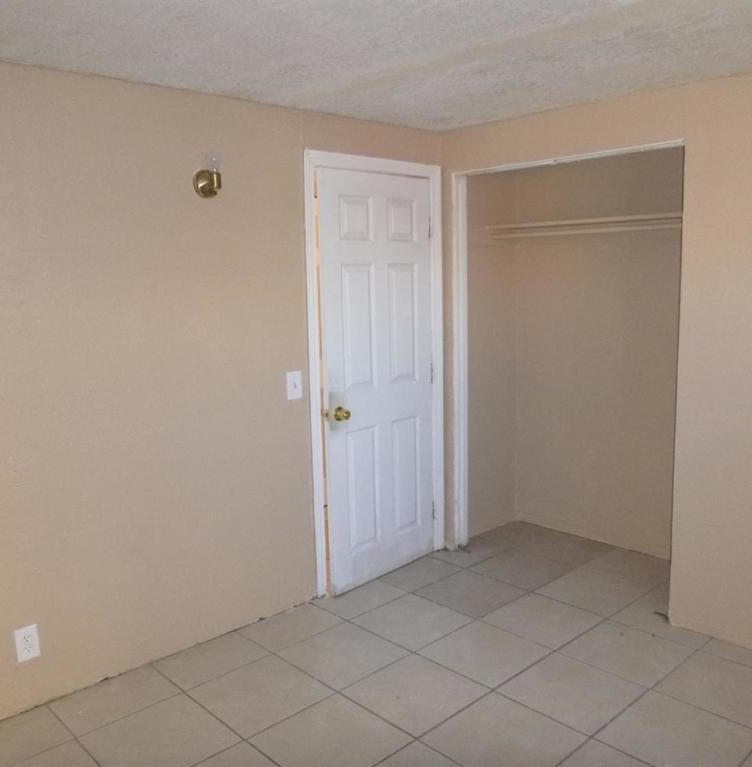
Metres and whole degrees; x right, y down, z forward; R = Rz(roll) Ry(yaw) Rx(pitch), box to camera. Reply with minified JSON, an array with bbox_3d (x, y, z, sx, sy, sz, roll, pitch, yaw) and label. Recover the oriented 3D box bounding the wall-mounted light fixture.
[{"bbox_3d":[-0.643,-0.823,2.913,0.110,0.172,0.115,-9,11,-43],"label":"wall-mounted light fixture"}]

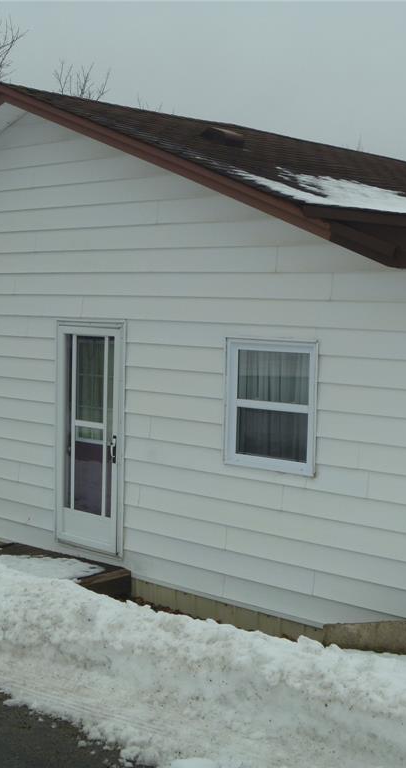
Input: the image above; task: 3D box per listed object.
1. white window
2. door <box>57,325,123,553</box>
[{"bbox_3d":[0.520,0.166,8.044,0.896,1.008,0.090,5,6,42],"label":"white window"},{"bbox_3d":[-1.042,0.474,9.453,0.905,2.080,0.090,5,6,42],"label":"door"}]

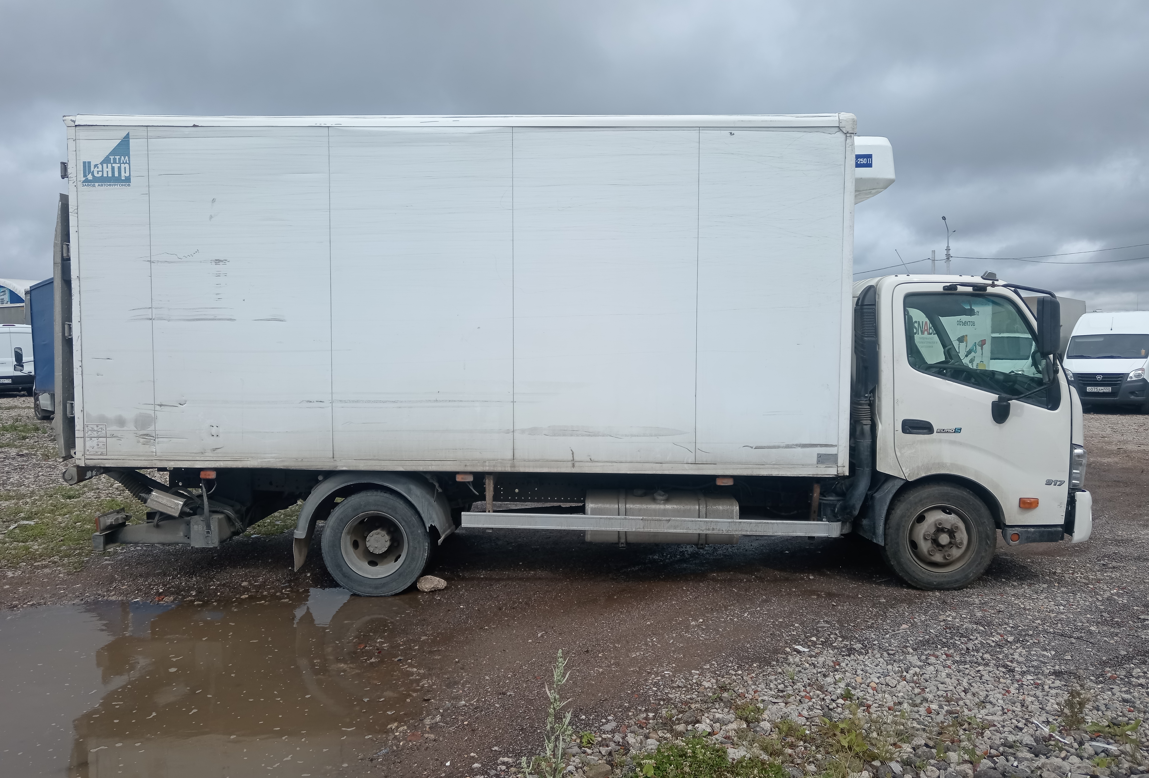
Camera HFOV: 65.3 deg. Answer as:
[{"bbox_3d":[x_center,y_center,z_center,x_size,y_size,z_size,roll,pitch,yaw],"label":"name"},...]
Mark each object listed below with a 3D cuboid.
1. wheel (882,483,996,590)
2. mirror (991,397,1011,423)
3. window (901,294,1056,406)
[{"bbox_3d":[2.493,1.001,6.160,0.735,0.735,0.210,0,3,2],"label":"wheel"},{"bbox_3d":[2.811,0.142,5.905,0.115,0.175,0.080,0,3,2],"label":"mirror"},{"bbox_3d":[2.694,-0.269,5.970,0.970,0.735,0.060,0,-2,2],"label":"window"}]

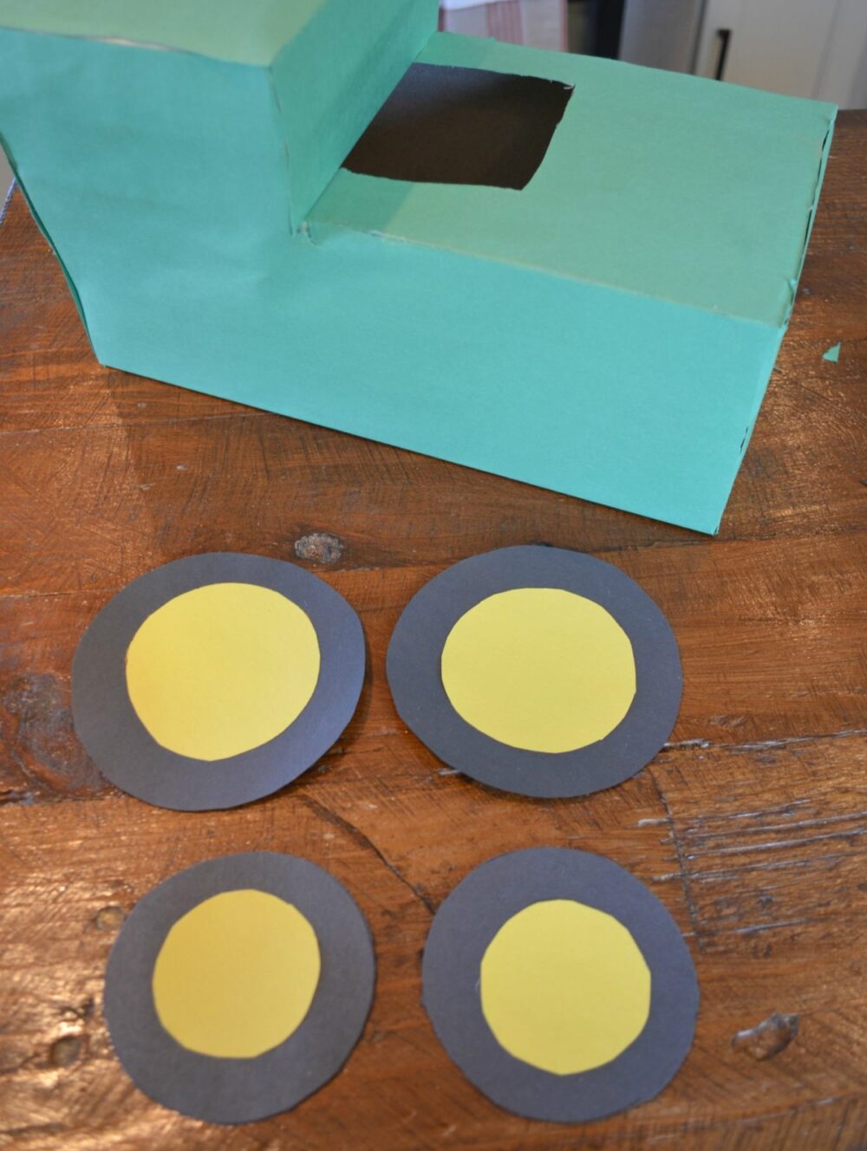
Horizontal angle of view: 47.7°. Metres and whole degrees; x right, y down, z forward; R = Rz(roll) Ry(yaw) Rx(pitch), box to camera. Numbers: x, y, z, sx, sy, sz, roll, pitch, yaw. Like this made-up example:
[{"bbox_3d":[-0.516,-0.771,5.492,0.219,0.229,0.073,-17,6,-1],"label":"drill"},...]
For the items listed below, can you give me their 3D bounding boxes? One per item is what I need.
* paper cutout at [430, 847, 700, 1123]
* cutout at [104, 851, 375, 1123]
[{"bbox_3d":[0.049,0.155,0.382,0.107,0.005,0.102,-2,55,0],"label":"paper cutout"},{"bbox_3d":[-0.076,0.158,0.384,0.106,0.005,0.100,-2,55,0],"label":"cutout"}]

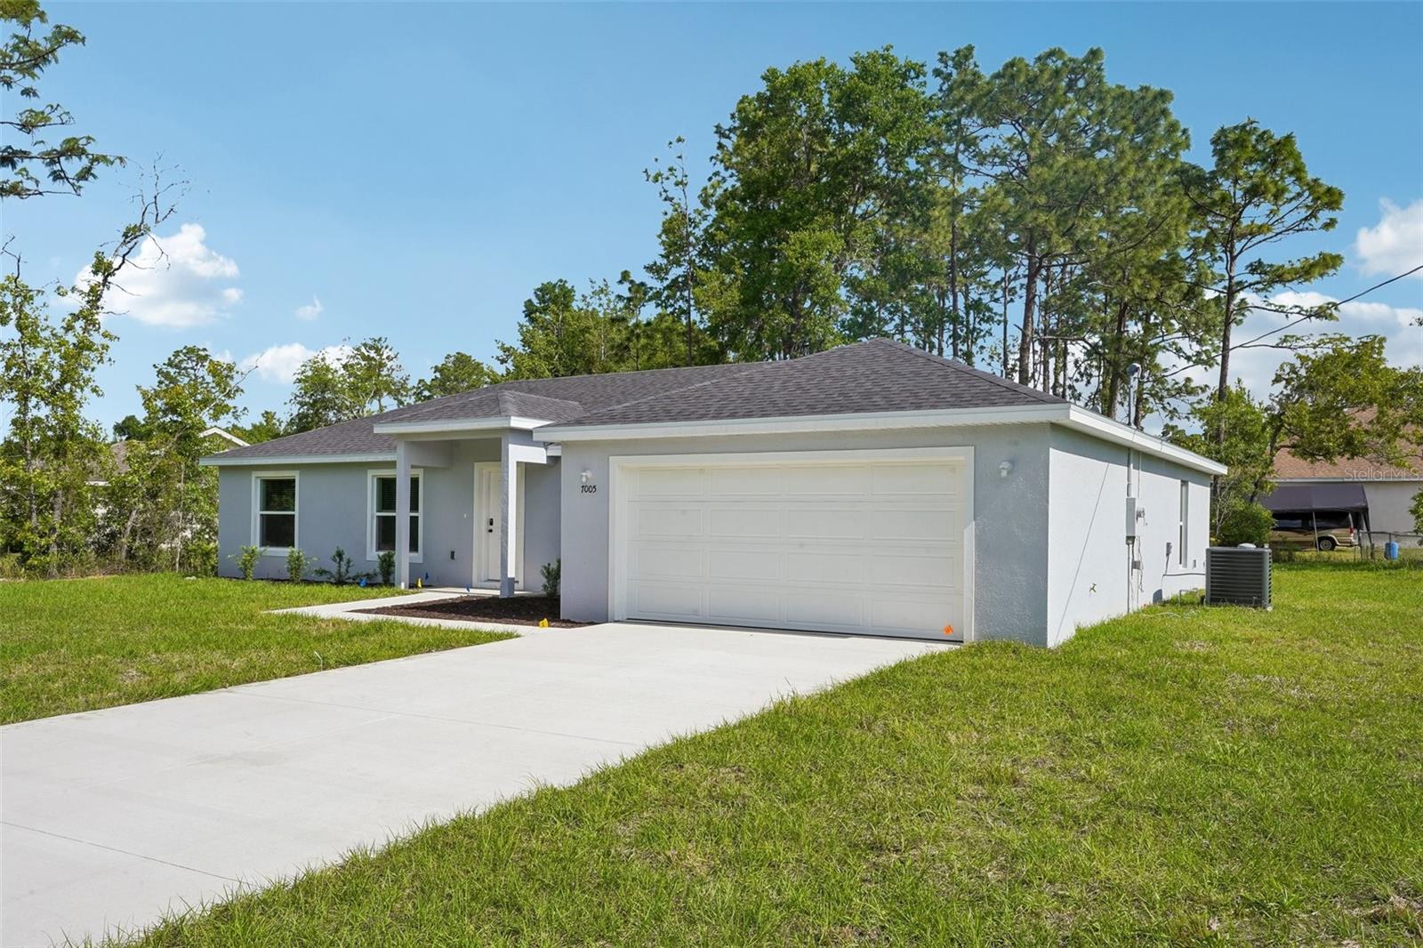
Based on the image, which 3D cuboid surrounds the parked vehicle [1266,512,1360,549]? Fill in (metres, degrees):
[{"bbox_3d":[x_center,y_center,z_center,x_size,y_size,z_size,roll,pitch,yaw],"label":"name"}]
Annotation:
[{"bbox_3d":[28.337,2.721,53.446,4.900,1.850,1.900,-1,-3,32],"label":"parked vehicle"}]

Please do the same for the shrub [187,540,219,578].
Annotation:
[{"bbox_3d":[-11.847,1.982,25.800,0.900,0.880,0.900,-1,-3,32],"label":"shrub"}]

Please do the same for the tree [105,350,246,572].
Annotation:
[{"bbox_3d":[-13.721,-0.341,28.300,3.500,5.800,3.500,-1,-3,32],"label":"tree"}]

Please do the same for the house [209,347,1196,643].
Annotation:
[{"bbox_3d":[-1.227,0.024,22.106,19.600,4.700,12.400,-1,-3,32],"label":"house"}]

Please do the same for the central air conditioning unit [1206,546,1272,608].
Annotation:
[{"bbox_3d":[8.369,1.625,17.628,0.860,0.920,0.860,-1,-3,32],"label":"central air conditioning unit"}]

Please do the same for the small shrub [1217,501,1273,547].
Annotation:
[{"bbox_3d":[20.278,2.109,42.000,2.300,2.100,2.300,-1,-3,32],"label":"small shrub"}]

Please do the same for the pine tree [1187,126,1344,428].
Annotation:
[{"bbox_3d":[22.949,-5.636,46.000,6.700,18.200,6.700,-1,-3,32],"label":"pine tree"}]

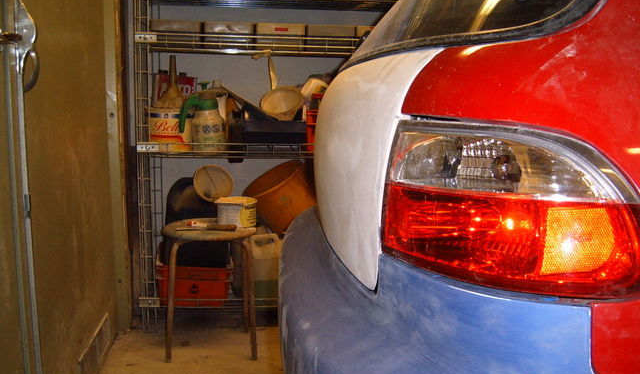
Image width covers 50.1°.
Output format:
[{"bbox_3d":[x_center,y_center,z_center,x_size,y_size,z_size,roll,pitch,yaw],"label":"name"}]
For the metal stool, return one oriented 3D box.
[{"bbox_3d":[-0.398,0.365,2.495,0.340,0.452,0.340,-1,8,-11],"label":"metal stool"}]

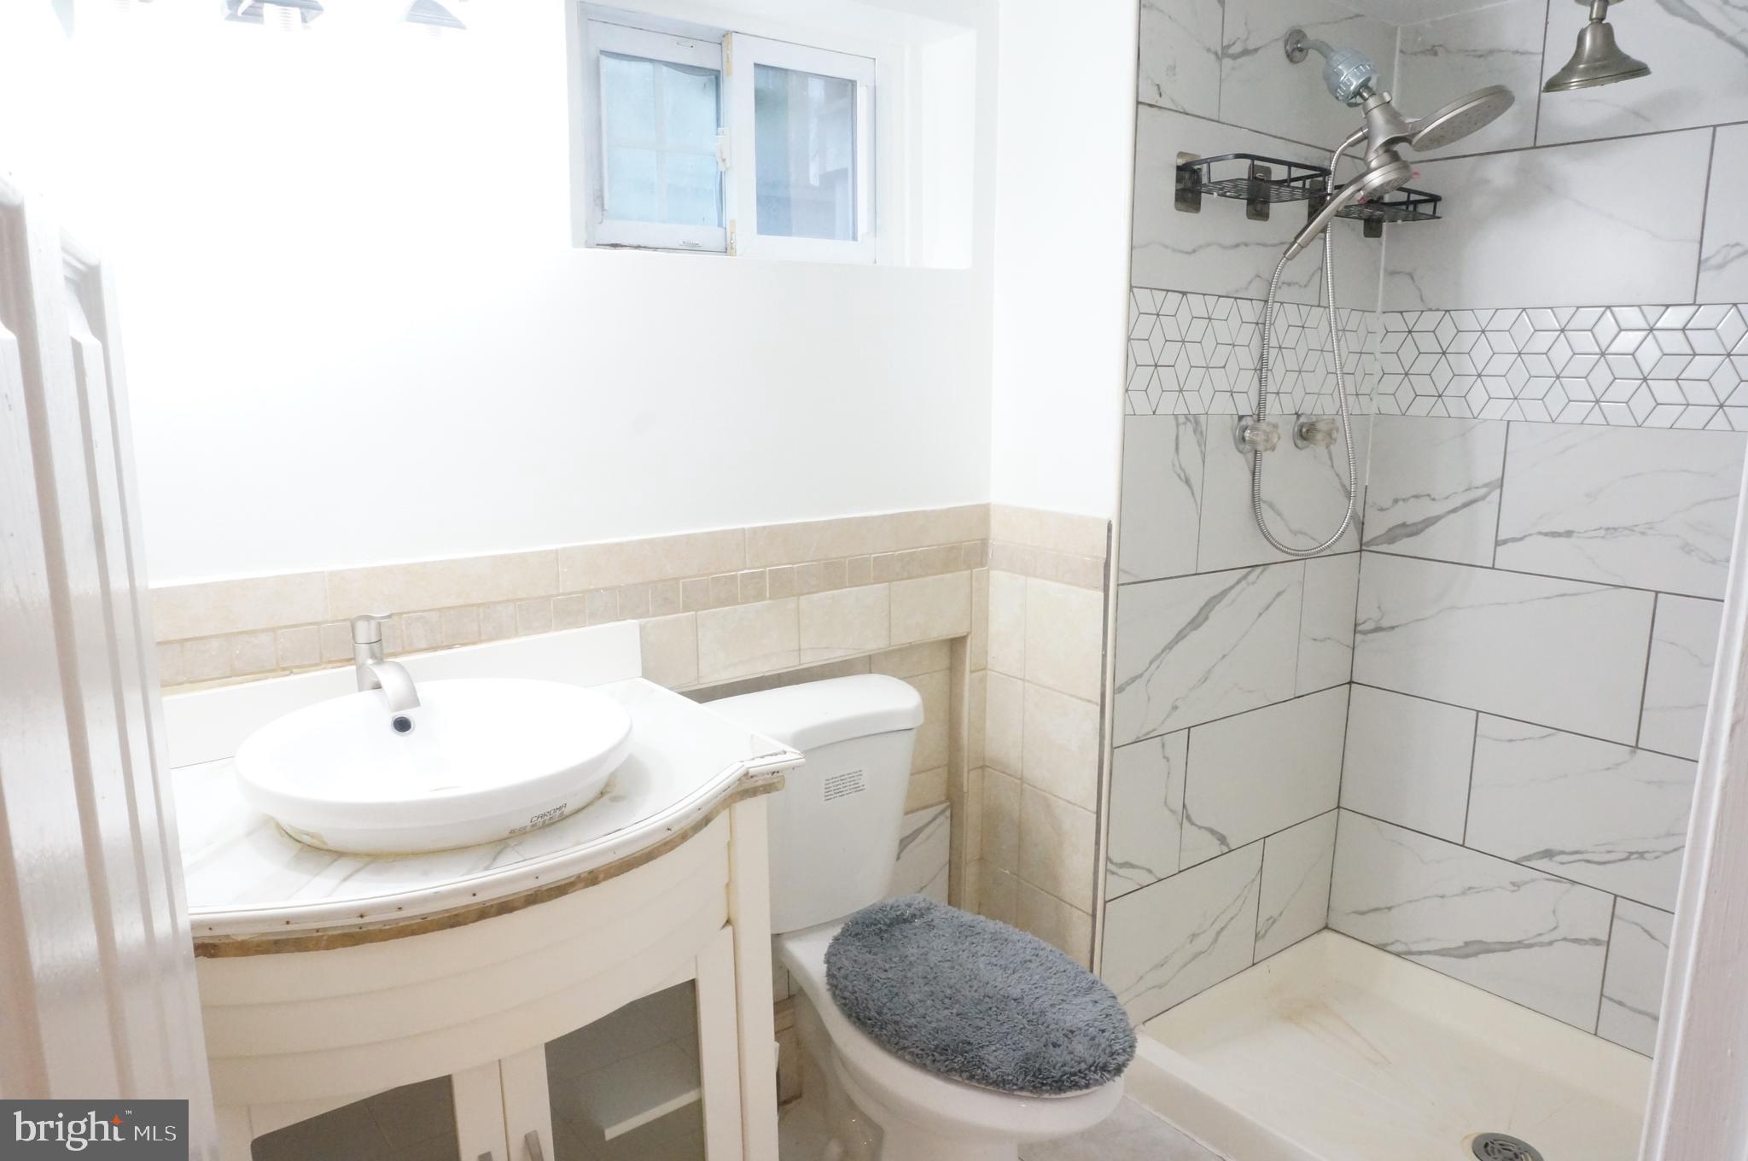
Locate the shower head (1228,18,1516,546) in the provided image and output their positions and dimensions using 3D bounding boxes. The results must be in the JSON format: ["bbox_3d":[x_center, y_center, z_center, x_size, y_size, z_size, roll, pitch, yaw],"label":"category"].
[{"bbox_3d":[0.972,-0.516,2.168,0.384,1.000,0.409,-8,13,-38],"label":"shower head"}]

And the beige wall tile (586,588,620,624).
[{"bbox_3d":[-0.433,0.042,1.848,0.053,0.053,0.010,-8,13,-37],"label":"beige wall tile"}]

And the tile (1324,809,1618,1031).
[{"bbox_3d":[1.276,0.724,2.539,0.010,0.301,0.585,-8,13,-38],"label":"tile"}]

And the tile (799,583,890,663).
[{"bbox_3d":[-0.054,0.077,2.145,0.200,0.123,0.010,-8,14,-36],"label":"tile"}]

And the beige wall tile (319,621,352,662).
[{"bbox_3d":[-0.741,0.082,1.619,0.052,0.055,0.010,-8,14,-36],"label":"beige wall tile"}]

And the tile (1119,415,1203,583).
[{"bbox_3d":[0.531,-0.152,2.153,0.232,0.306,0.010,-8,13,-38],"label":"tile"}]

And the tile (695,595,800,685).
[{"bbox_3d":[-0.218,0.103,2.028,0.203,0.121,0.010,-8,13,-37],"label":"tile"}]

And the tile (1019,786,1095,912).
[{"bbox_3d":[0.362,0.522,2.286,0.010,0.202,0.197,-8,13,-37],"label":"tile"}]

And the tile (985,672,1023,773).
[{"bbox_3d":[0.268,0.291,2.357,0.010,0.205,0.105,-8,14,-36],"label":"tile"}]

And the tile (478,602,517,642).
[{"bbox_3d":[-0.562,0.059,1.738,0.055,0.054,0.010,-8,14,-37],"label":"tile"}]

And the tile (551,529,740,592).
[{"bbox_3d":[-0.352,-0.034,1.884,0.331,0.069,0.010,-8,14,-37],"label":"tile"}]

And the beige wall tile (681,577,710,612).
[{"bbox_3d":[-0.300,0.022,1.945,0.050,0.058,0.010,-8,14,-36],"label":"beige wall tile"}]

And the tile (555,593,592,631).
[{"bbox_3d":[-0.473,0.046,1.805,0.053,0.054,0.010,-8,14,-37],"label":"tile"}]

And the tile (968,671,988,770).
[{"bbox_3d":[0.209,0.285,2.383,0.041,0.204,0.010,-8,14,-37],"label":"tile"}]

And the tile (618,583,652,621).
[{"bbox_3d":[-0.389,0.035,1.880,0.054,0.058,0.010,-8,14,-36],"label":"tile"}]

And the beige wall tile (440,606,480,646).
[{"bbox_3d":[-0.610,0.066,1.716,0.053,0.054,0.010,-8,14,-36],"label":"beige wall tile"}]

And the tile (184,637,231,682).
[{"bbox_3d":[-0.846,0.098,1.477,0.051,0.052,0.010,-8,13,-38],"label":"tile"}]

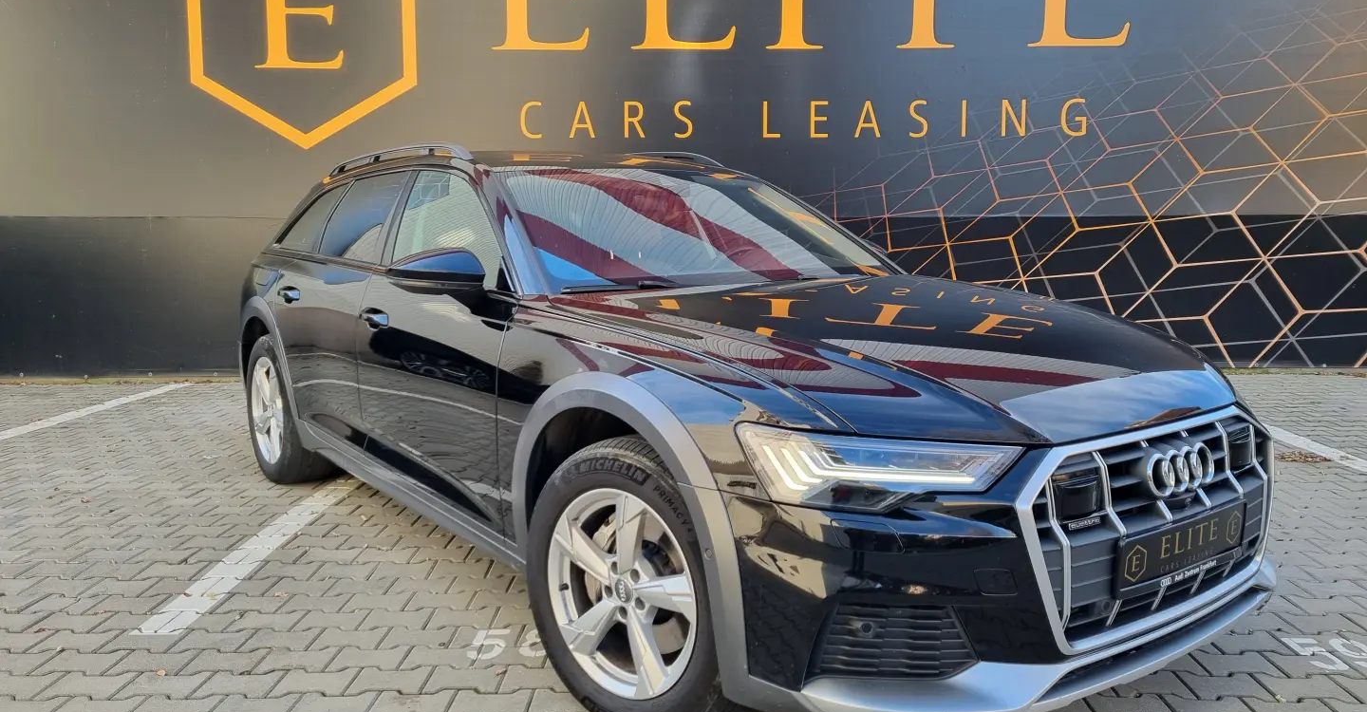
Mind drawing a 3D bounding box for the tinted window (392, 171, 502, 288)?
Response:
[{"bbox_3d":[-0.778,-0.436,3.393,0.070,0.448,0.990,28,-11,-36],"label":"tinted window"}]

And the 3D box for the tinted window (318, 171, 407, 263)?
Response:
[{"bbox_3d":[-1.270,-0.545,4.059,0.070,0.399,0.840,28,-11,-36],"label":"tinted window"}]

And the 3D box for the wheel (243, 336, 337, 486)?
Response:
[{"bbox_3d":[-1.823,0.241,4.770,0.230,0.700,0.700,-5,9,-37],"label":"wheel"}]

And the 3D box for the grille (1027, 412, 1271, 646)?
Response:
[{"bbox_3d":[1.077,0.354,2.259,1.060,0.410,0.170,-5,9,-37],"label":"grille"}]

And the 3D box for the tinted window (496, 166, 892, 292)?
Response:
[{"bbox_3d":[0.057,-0.450,3.526,1.450,0.130,0.760,-5,41,-37],"label":"tinted window"}]

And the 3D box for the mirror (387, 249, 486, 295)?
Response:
[{"bbox_3d":[-0.704,-0.244,2.970,0.260,0.150,0.190,-5,9,-37],"label":"mirror"}]

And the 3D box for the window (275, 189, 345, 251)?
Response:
[{"bbox_3d":[-1.680,-0.625,4.622,0.070,0.326,0.640,28,-11,-36],"label":"window"}]

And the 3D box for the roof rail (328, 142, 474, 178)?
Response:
[{"bbox_3d":[-1.201,-0.799,4.212,0.060,0.090,1.540,-5,9,-37],"label":"roof rail"}]

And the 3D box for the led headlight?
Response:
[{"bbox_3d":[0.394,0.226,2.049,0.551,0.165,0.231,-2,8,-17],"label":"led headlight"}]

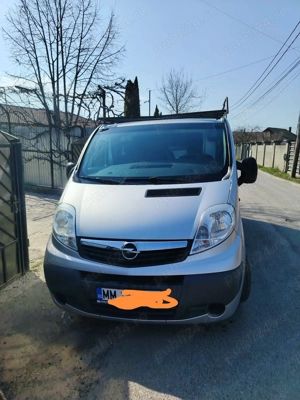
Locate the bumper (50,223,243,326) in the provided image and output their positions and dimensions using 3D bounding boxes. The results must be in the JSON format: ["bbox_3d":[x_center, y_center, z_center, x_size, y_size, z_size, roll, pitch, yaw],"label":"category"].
[{"bbox_3d":[-0.113,0.607,2.286,1.770,0.630,0.480,1,9,10],"label":"bumper"}]

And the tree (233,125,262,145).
[{"bbox_3d":[12.704,-7.413,36.407,4.000,4.848,4.000,-1,10,0],"label":"tree"}]

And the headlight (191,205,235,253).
[{"bbox_3d":[0.539,0.234,2.226,0.385,0.325,0.440,1,9,10],"label":"headlight"}]

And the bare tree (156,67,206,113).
[{"bbox_3d":[2.635,-7.136,24.724,4.400,8.614,4.400,-1,10,0],"label":"bare tree"}]

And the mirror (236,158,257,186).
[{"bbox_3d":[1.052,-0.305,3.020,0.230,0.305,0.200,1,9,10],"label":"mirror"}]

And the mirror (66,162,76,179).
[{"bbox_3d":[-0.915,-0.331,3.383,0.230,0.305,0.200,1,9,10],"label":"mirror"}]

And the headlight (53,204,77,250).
[{"bbox_3d":[-0.734,0.217,2.461,0.385,0.325,0.440,1,9,10],"label":"headlight"}]

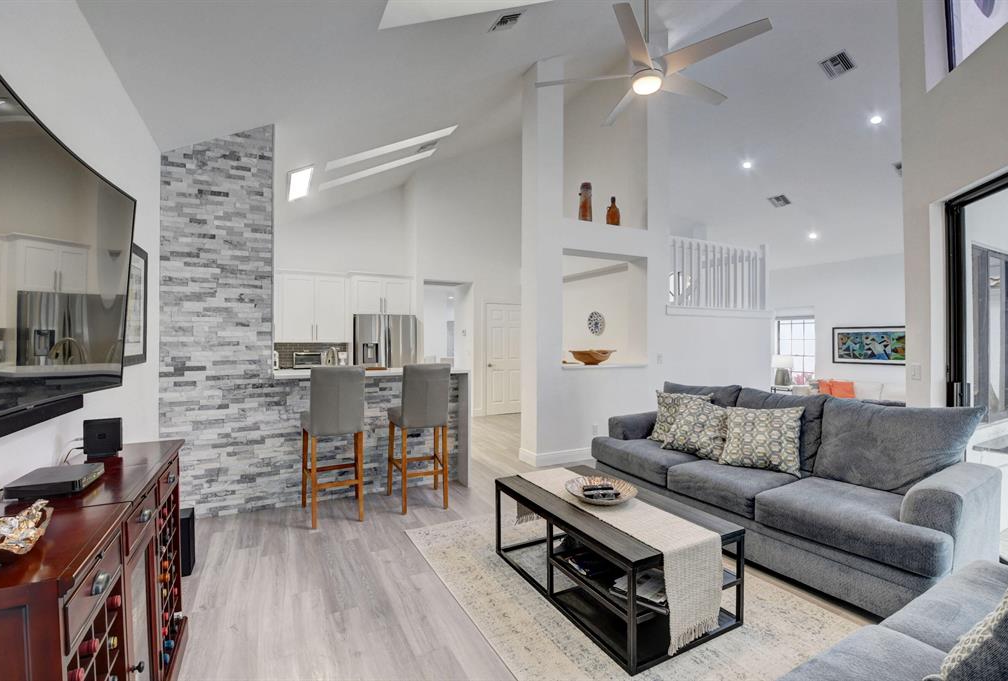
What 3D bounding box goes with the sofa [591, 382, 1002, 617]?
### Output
[{"bbox_3d":[1.702,0.874,3.008,0.970,0.950,2.285,0,0,-29],"label":"sofa"}]

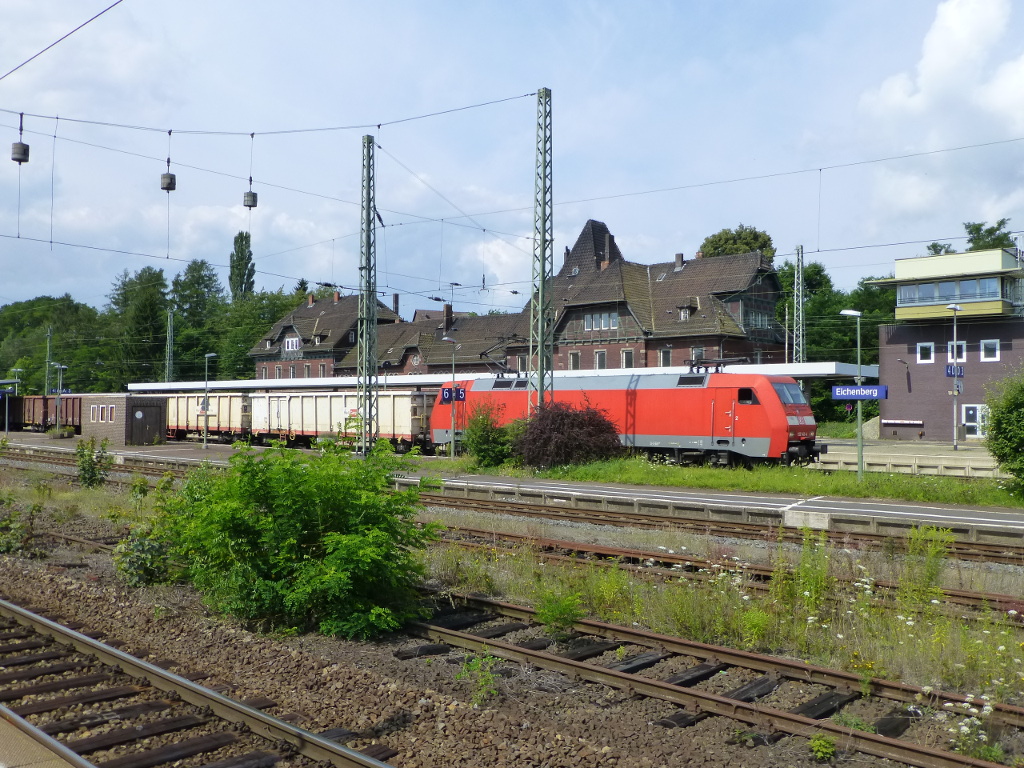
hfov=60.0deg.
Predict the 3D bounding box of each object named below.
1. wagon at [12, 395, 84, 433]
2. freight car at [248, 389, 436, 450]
[{"bbox_3d":[-38.680,2.778,76.688,15.600,3.250,2.950,-1,-2,42],"label":"wagon"},{"bbox_3d":[-9.437,2.200,50.171,15.700,3.250,3.000,-1,-2,42],"label":"freight car"}]

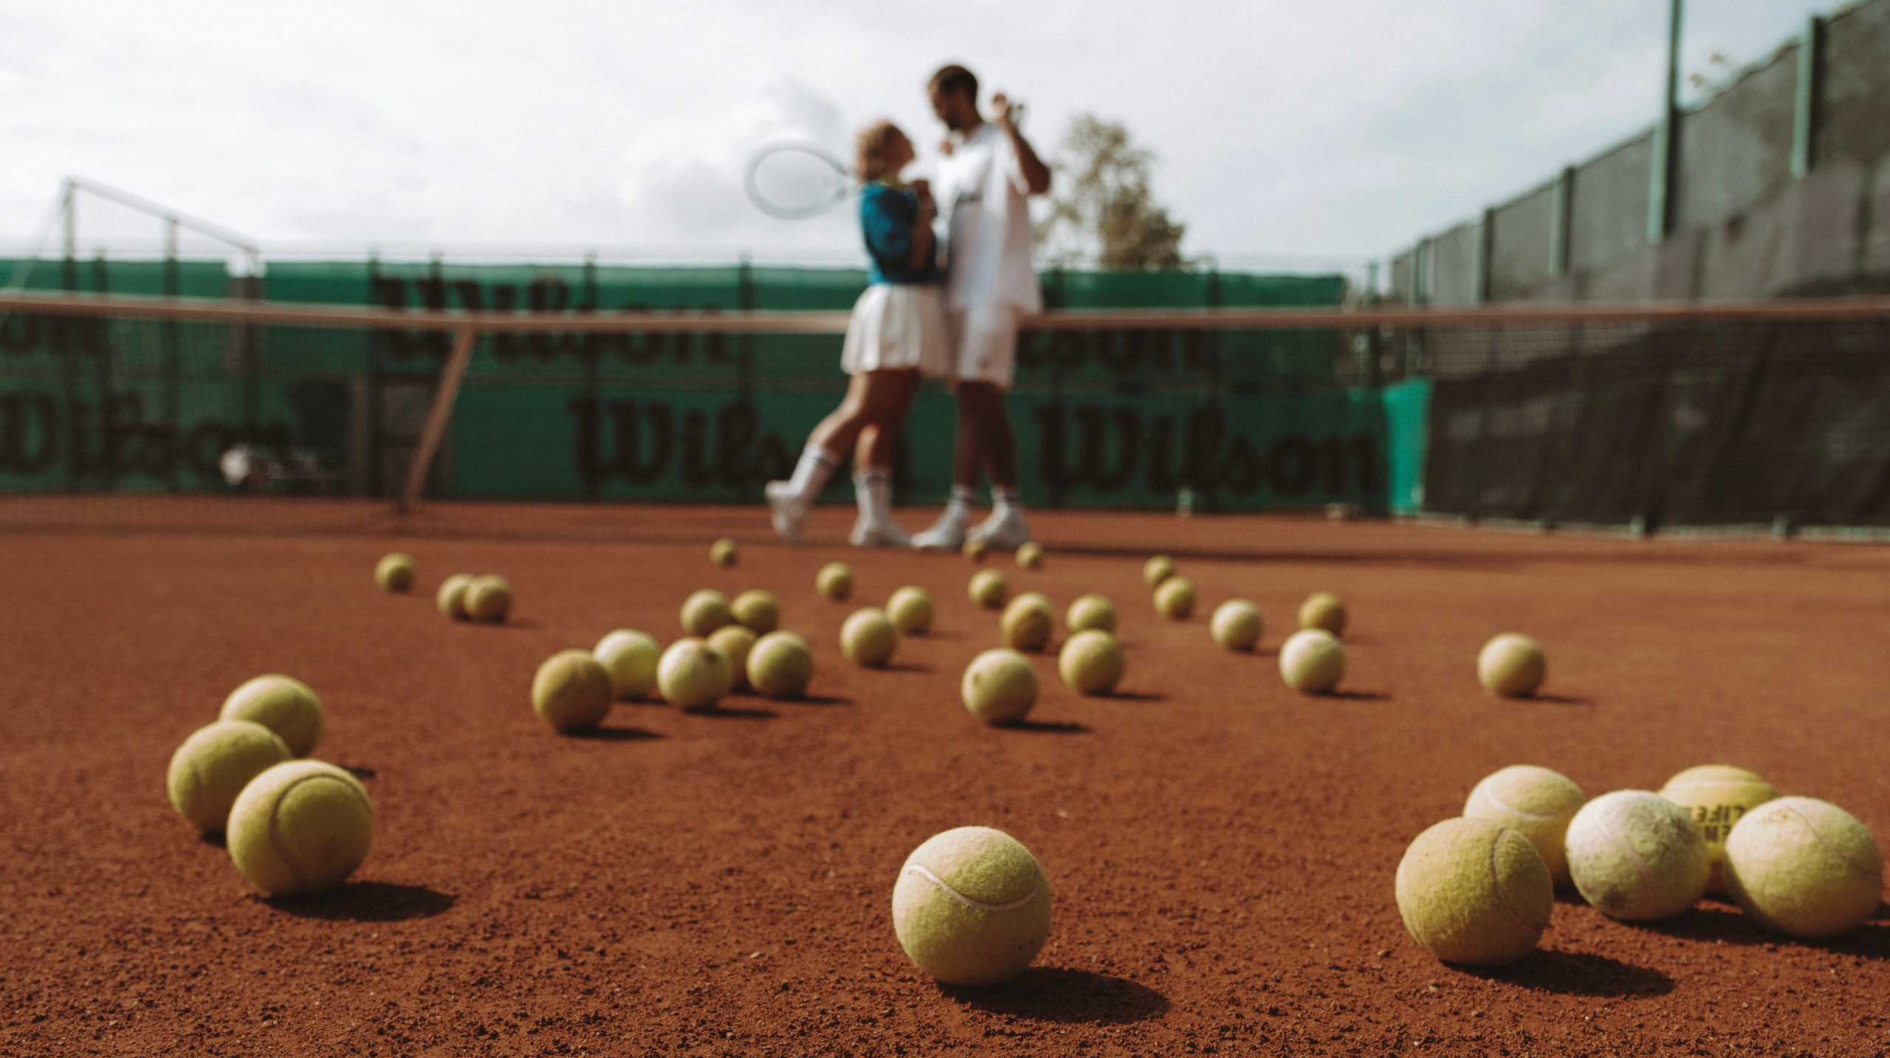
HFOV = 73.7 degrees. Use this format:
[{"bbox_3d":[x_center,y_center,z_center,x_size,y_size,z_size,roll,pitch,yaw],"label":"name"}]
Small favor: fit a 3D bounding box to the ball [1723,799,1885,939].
[{"bbox_3d":[0.434,0.170,0.636,0.067,0.067,0.067,1,2,0],"label":"ball"}]

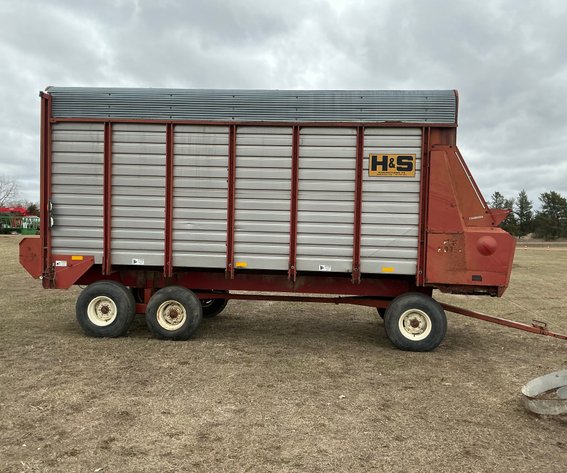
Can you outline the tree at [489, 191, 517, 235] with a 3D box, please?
[{"bbox_3d":[47.208,-4.850,110.000,6.060,10.350,6.060,2,1,0],"label":"tree"}]

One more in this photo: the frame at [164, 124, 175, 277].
[{"bbox_3d":[-1.517,-0.472,6.785,0.088,2.025,0.085,2,1,4],"label":"frame"}]

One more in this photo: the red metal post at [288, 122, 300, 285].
[{"bbox_3d":[0.156,-0.456,7.162,0.095,2.160,0.090,2,1,3],"label":"red metal post"}]

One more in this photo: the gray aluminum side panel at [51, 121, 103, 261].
[{"bbox_3d":[-2.976,-0.616,7.391,0.800,2.000,0.050,2,1,3],"label":"gray aluminum side panel"}]

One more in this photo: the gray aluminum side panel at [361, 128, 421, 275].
[{"bbox_3d":[1.400,-0.449,6.647,0.744,1.887,0.040,2,1,4],"label":"gray aluminum side panel"}]

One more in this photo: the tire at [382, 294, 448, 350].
[{"bbox_3d":[1.725,1.126,6.680,0.790,0.780,0.290,2,1,10],"label":"tire"}]

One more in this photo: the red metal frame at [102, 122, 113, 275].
[{"bbox_3d":[-2.360,-0.503,6.841,0.088,2.028,0.085,2,1,4],"label":"red metal frame"}]

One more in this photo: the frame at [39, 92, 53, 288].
[{"bbox_3d":[-3.438,-0.666,7.386,0.160,2.800,0.120,2,1,3],"label":"frame"}]

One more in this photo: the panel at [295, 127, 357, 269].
[{"bbox_3d":[0.624,-0.500,7.184,0.820,2.000,0.050,2,1,3],"label":"panel"}]

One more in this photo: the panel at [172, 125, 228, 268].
[{"bbox_3d":[-1.105,-0.530,6.812,0.746,1.895,0.040,2,1,4],"label":"panel"}]

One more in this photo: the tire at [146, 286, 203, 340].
[{"bbox_3d":[-1.552,1.086,7.200,0.780,0.770,0.290,2,1,4],"label":"tire"}]

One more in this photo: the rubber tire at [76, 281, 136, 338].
[{"bbox_3d":[-2.591,1.061,7.450,0.830,0.830,0.310,2,1,3],"label":"rubber tire"}]

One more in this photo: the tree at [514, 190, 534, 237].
[{"bbox_3d":[54.424,-5.183,115.000,4.400,10.400,4.400,2,2,25],"label":"tree"}]

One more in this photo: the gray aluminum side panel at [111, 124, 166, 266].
[{"bbox_3d":[-1.952,-0.554,6.868,0.744,1.899,0.040,2,1,4],"label":"gray aluminum side panel"}]

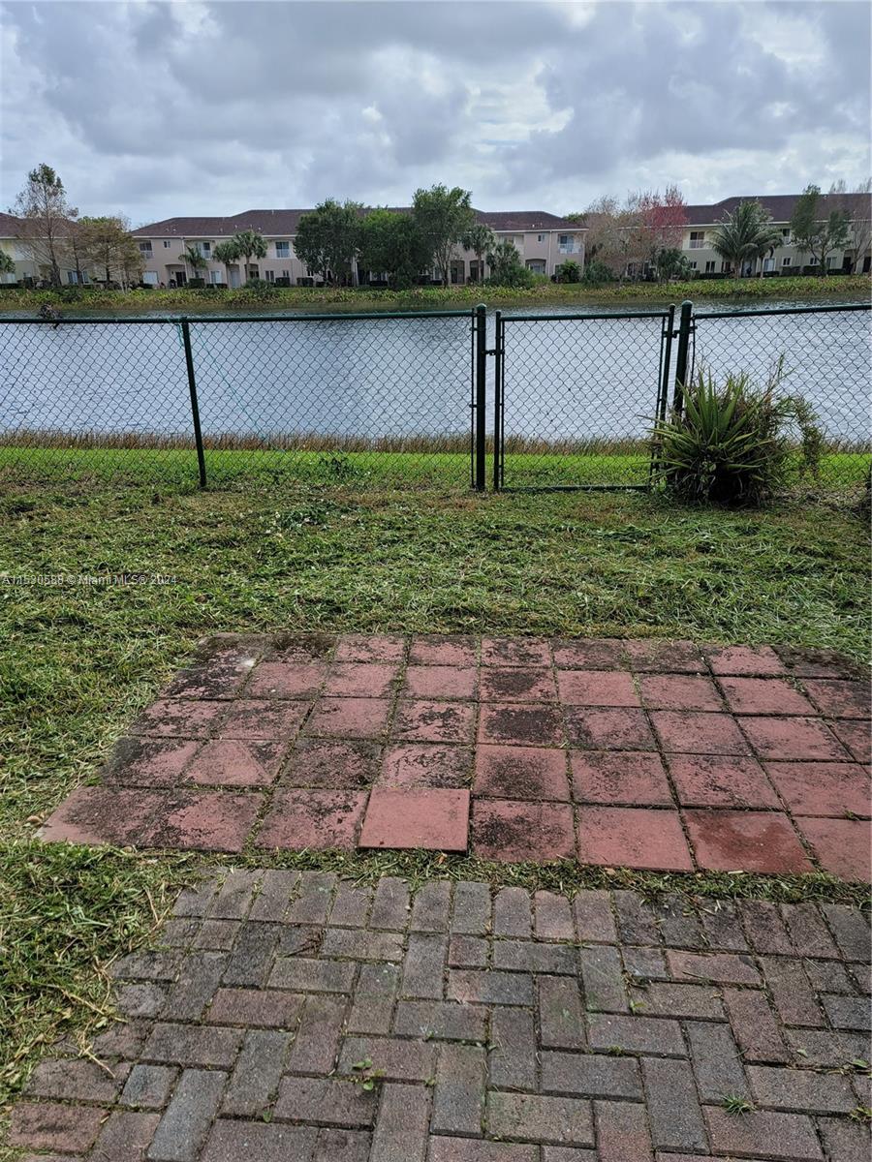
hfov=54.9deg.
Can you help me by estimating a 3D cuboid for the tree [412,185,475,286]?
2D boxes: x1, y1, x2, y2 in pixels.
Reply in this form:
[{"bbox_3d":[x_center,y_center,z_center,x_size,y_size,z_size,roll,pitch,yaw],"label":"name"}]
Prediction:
[{"bbox_3d":[0.729,-34.590,84.218,6.410,9.440,6.410,0,20,1],"label":"tree"}]

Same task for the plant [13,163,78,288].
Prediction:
[{"bbox_3d":[-36.674,-33.279,78.814,6.180,10.780,5.570,-9,22,-22],"label":"plant"}]

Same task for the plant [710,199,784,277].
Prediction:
[{"bbox_3d":[29.823,-32.754,80.664,7.070,7.090,6.370,6,22,18],"label":"plant"}]

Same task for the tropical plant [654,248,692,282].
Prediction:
[{"bbox_3d":[22.977,-30.626,81.450,3.760,3.080,3.380,5,21,14],"label":"tropical plant"}]

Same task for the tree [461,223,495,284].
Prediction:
[{"bbox_3d":[4.391,-34.087,87.501,3.430,5.930,3.430,1,21,3],"label":"tree"}]

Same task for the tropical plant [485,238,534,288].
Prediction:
[{"bbox_3d":[7.227,-31.377,82.972,4.790,4.570,4.310,1,21,5],"label":"tropical plant"}]

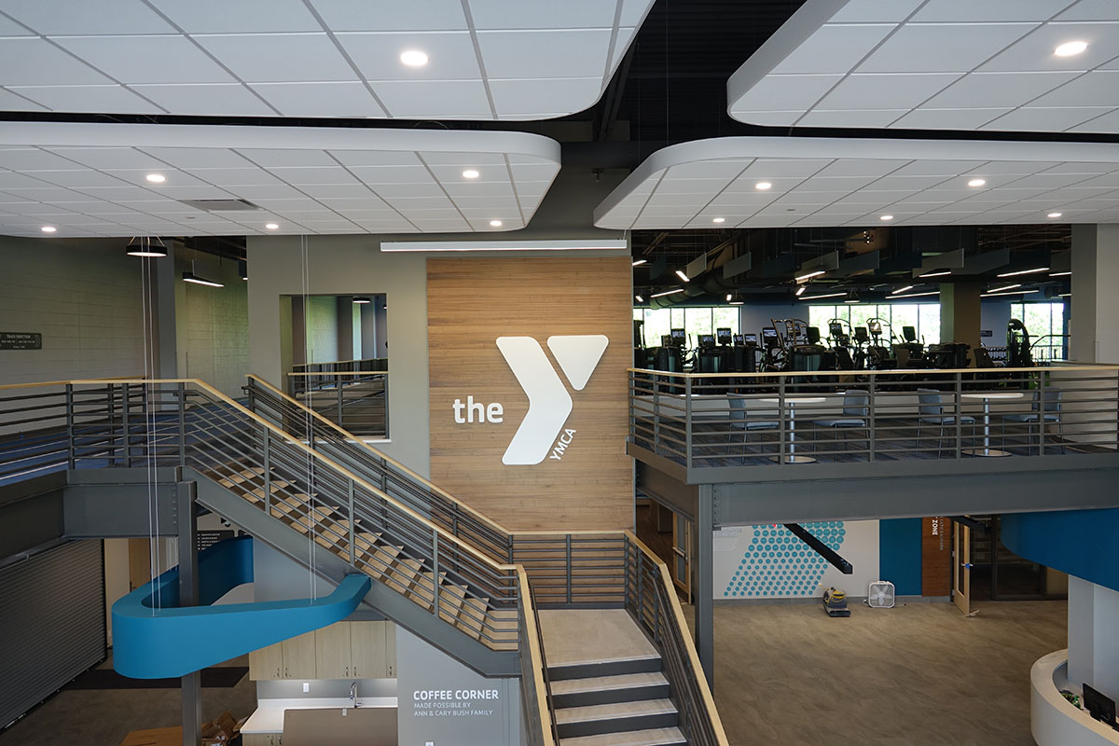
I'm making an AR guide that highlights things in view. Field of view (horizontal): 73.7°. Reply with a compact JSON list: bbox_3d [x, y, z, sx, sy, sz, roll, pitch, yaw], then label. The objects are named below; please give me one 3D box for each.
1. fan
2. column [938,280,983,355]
[{"bbox_3d":[6.715,4.612,15.557,0.535,0.560,0.115,-1,2,6],"label":"fan"},{"bbox_3d":[10.289,-0.863,19.130,0.660,2.855,0.660,-1,2,0],"label":"column"}]

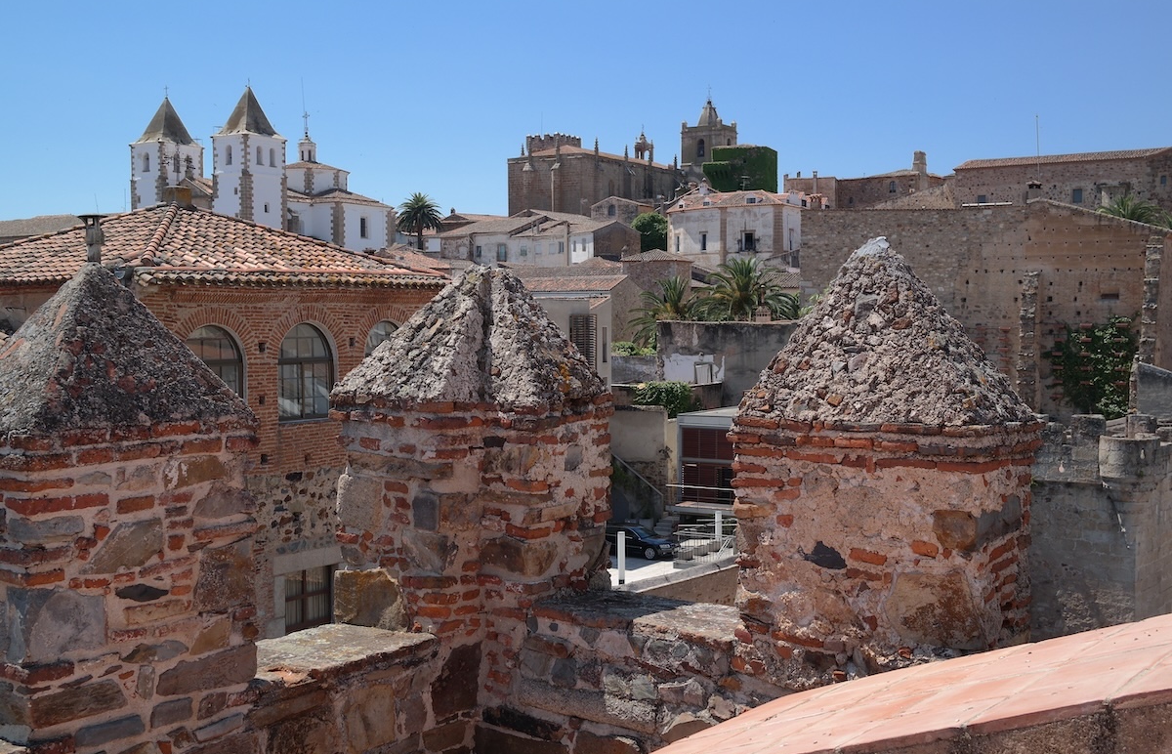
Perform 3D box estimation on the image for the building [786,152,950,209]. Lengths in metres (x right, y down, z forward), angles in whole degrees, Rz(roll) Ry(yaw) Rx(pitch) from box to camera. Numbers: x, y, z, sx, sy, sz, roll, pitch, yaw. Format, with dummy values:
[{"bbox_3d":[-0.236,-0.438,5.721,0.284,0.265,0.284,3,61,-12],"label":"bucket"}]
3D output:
[{"bbox_3d":[41.800,-26.715,186.529,23.000,10.297,11.500,4,6,41],"label":"building"}]

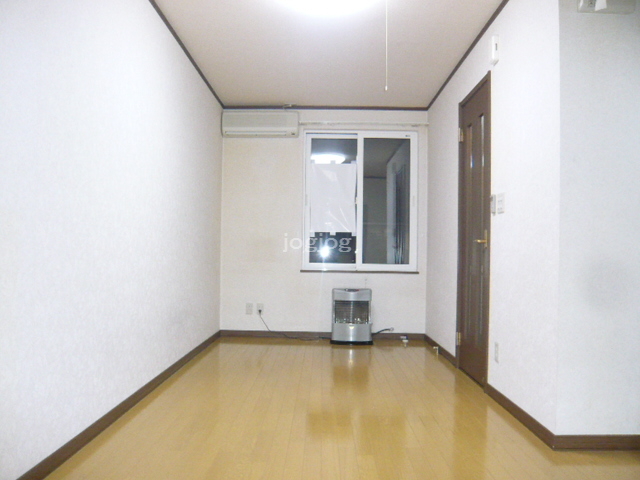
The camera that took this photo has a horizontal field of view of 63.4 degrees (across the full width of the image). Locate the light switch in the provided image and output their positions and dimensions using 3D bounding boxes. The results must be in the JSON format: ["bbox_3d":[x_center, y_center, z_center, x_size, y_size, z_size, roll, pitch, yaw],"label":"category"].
[{"bbox_3d":[1.073,-0.218,3.063,0.013,0.122,0.118,1,-1,0],"label":"light switch"}]

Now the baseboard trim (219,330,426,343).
[{"bbox_3d":[0.027,0.979,5.287,2.111,0.070,0.014,1,-1,0],"label":"baseboard trim"}]

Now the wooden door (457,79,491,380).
[{"bbox_3d":[1.094,-0.038,3.694,0.050,2.040,0.740,1,-1,0],"label":"wooden door"}]

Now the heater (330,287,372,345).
[{"bbox_3d":[0.312,0.739,5.091,0.410,0.545,0.280,1,-1,0],"label":"heater"}]

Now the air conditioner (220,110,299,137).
[{"bbox_3d":[-0.599,-1.178,5.252,0.780,0.250,0.200,1,-1,0],"label":"air conditioner"}]

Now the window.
[{"bbox_3d":[0.427,-0.406,5.433,1.196,1.462,0.111,1,-1,0],"label":"window"}]

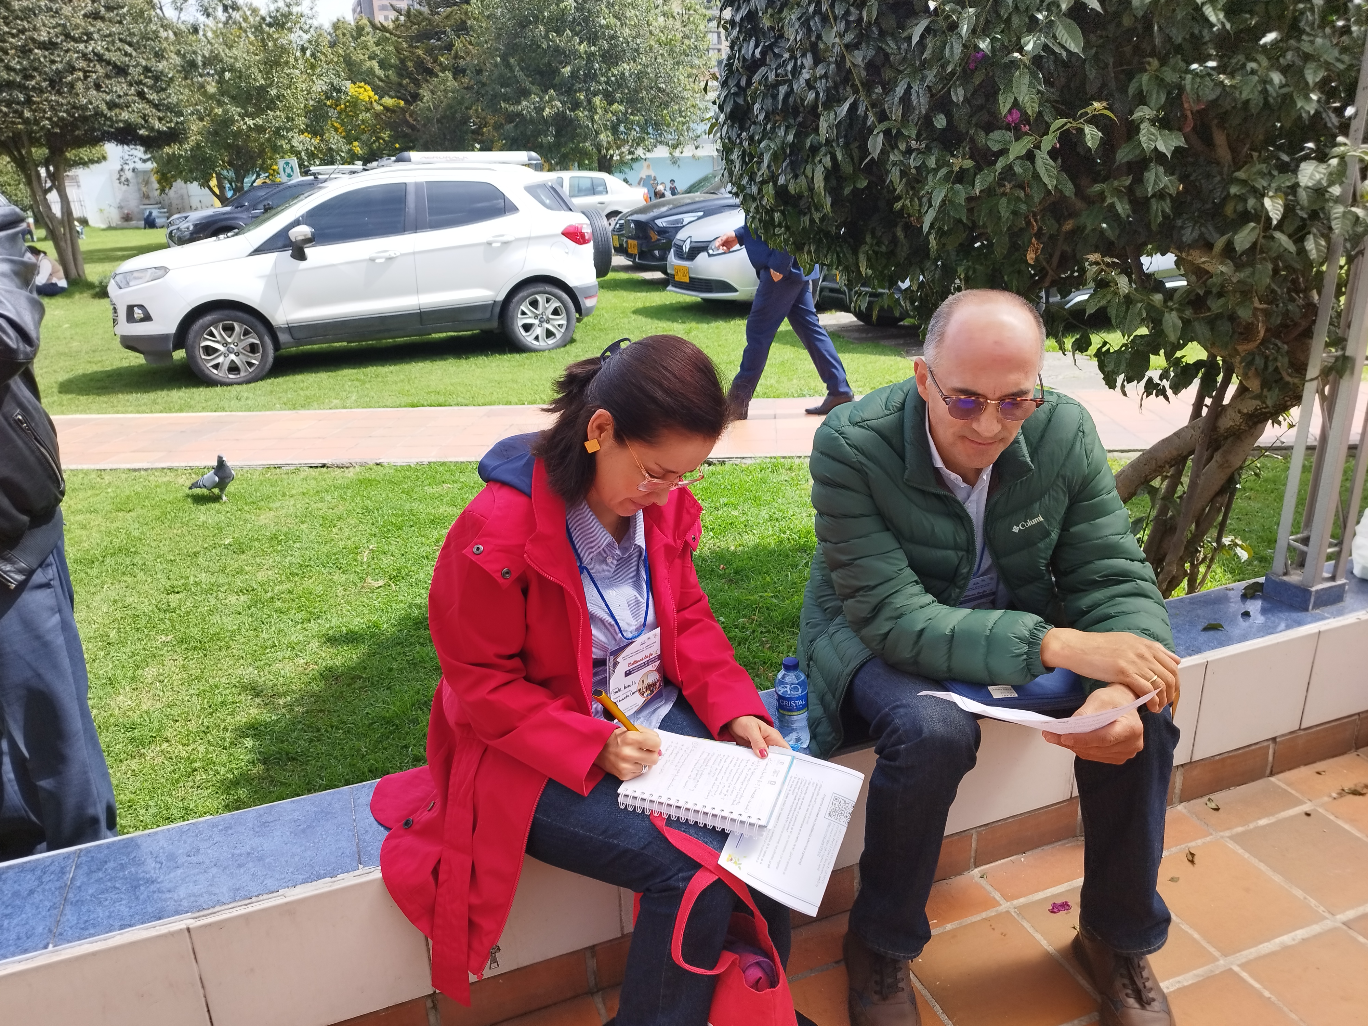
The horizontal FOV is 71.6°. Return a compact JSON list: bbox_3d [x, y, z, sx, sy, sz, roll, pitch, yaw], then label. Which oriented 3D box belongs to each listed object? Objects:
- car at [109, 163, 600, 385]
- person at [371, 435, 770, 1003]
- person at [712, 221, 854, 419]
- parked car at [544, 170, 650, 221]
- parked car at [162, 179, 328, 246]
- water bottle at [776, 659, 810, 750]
[{"bbox_3d":[-2.752,-2.236,8.539,4.170,1.680,1.800,-10,21,-20],"label":"car"},{"bbox_3d":[-0.109,0.334,1.463,0.520,1.180,0.760,-19,25,-39],"label":"person"},{"bbox_3d":[0.599,-1.435,5.706,0.750,1.720,0.520,-1,20,4],"label":"person"},{"bbox_3d":[-2.934,-6.941,21.758,4.280,1.500,1.740,-10,21,-22],"label":"parked car"},{"bbox_3d":[-7.812,-5.741,18.656,4.350,1.660,1.820,-17,25,-36],"label":"parked car"},{"bbox_3d":[0.202,0.352,1.777,0.061,0.167,0.061,-2,20,1],"label":"water bottle"}]

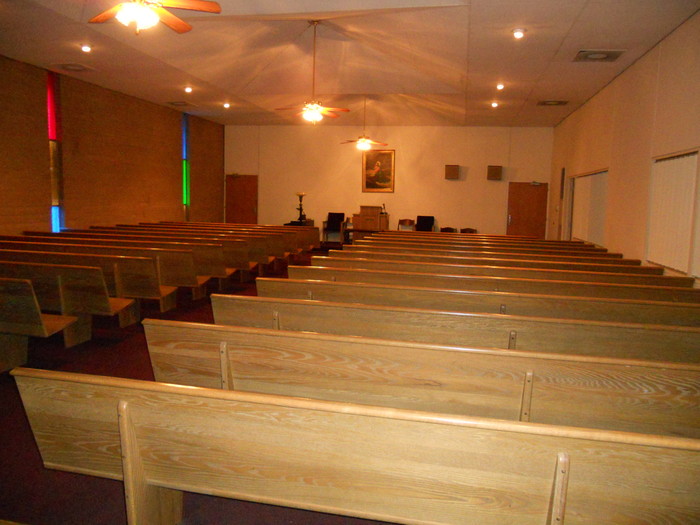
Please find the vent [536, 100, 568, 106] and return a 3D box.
[{"bbox_3d":[4.504,-3.536,12.146,0.620,0.050,0.630,3,7,11],"label":"vent"}]

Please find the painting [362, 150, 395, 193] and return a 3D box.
[{"bbox_3d":[0.895,-2.853,17.137,1.020,1.308,0.060,3,7,11],"label":"painting"}]

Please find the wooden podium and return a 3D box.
[{"bbox_3d":[0.604,-0.991,15.330,0.968,1.141,0.550,3,7,11],"label":"wooden podium"}]

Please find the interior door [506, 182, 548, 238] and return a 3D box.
[{"bbox_3d":[5.067,-1.195,15.689,1.065,2.152,0.070,3,7,11],"label":"interior door"}]

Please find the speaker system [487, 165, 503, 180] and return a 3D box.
[{"bbox_3d":[4.142,-2.544,15.608,0.401,0.385,0.237,3,7,11],"label":"speaker system"}]

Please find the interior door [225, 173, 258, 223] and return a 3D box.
[{"bbox_3d":[-3.606,-1.799,18.207,1.109,2.188,0.060,3,7,11],"label":"interior door"}]

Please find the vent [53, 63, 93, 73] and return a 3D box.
[{"bbox_3d":[-4.858,-3.421,9.598,0.610,0.040,0.610,3,7,11],"label":"vent"}]

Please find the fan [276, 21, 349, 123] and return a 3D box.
[{"bbox_3d":[-0.631,-3.343,9.663,1.310,1.755,1.310,3,7,11],"label":"fan"}]

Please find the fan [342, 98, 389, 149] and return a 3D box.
[{"bbox_3d":[0.381,-3.527,13.821,1.290,1.292,1.290,3,7,11],"label":"fan"}]

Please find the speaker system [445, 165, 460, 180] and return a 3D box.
[{"bbox_3d":[2.975,-2.606,15.843,0.411,0.402,0.237,3,7,11],"label":"speaker system"}]

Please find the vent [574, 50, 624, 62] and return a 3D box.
[{"bbox_3d":[3.724,-3.085,8.188,0.620,0.050,0.630,3,7,11],"label":"vent"}]

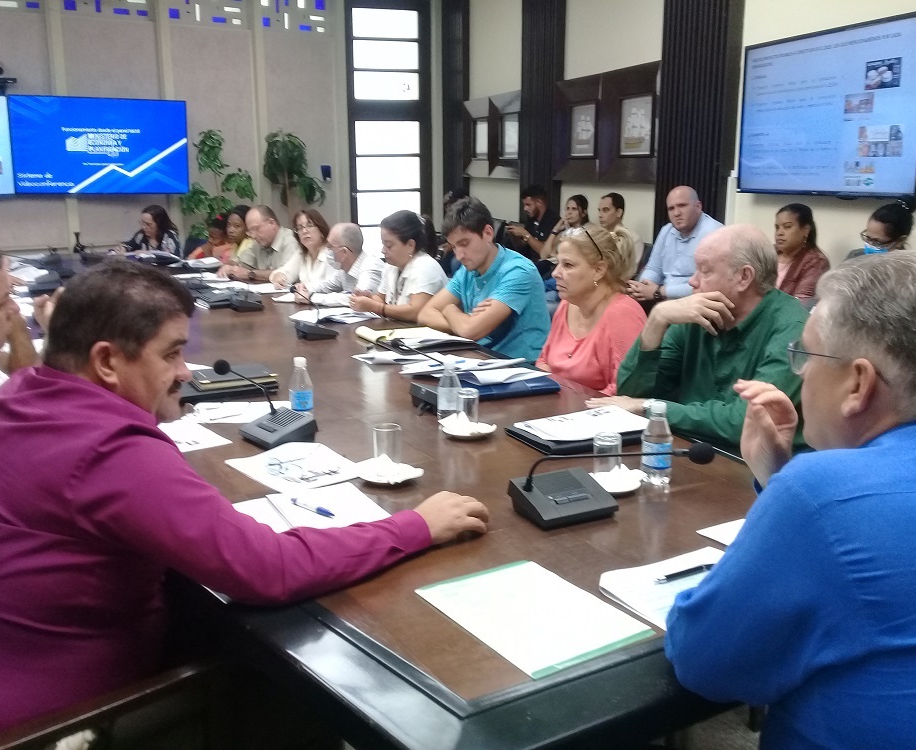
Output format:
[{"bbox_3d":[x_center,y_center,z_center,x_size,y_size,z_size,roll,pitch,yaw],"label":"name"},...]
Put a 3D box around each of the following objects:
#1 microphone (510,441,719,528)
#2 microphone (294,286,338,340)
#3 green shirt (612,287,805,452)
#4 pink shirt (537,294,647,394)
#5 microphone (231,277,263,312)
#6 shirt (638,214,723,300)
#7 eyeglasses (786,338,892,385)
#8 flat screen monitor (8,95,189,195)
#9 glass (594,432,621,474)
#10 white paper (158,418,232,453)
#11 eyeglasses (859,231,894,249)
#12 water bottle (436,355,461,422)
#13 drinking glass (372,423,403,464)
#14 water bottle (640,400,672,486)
[{"bbox_3d":[0.276,0.189,1.632,0.270,0.165,0.270,-6,14,-25],"label":"microphone"},{"bbox_3d":[-0.614,-0.255,3.610,0.170,0.175,0.340,-7,14,-27],"label":"microphone"},{"bbox_3d":[0.751,0.072,2.397,0.420,0.580,0.560,-6,14,-25],"label":"green shirt"},{"bbox_3d":[0.469,0.004,2.894,0.310,0.530,0.450,-7,14,-29],"label":"pink shirt"},{"bbox_3d":[-1.009,-0.396,4.266,0.155,0.145,0.150,11,17,41],"label":"microphone"},{"bbox_3d":[1.194,-0.557,4.600,0.400,0.620,0.520,-12,17,-41],"label":"shirt"},{"bbox_3d":[0.513,-0.020,1.127,0.140,0.050,0.145,-11,16,-39],"label":"eyeglasses"},{"bbox_3d":[-3.518,-2.245,8.800,1.600,0.910,0.060,-5,14,-19],"label":"flat screen monitor"},{"bbox_3d":[0.309,0.168,1.843,0.061,0.092,0.061,0,12,0],"label":"glass"},{"bbox_3d":[-0.711,0.150,2.193,0.216,0.004,0.279,-10,16,-36],"label":"white paper"},{"bbox_3d":[1.756,-0.567,3.730,0.140,0.045,0.140,-30,25,-22],"label":"eyeglasses"},{"bbox_3d":[-0.019,0.039,2.304,0.064,0.167,0.064,0,13,0],"label":"water bottle"},{"bbox_3d":[-0.149,0.155,1.906,0.061,0.092,0.061,0,12,0],"label":"drinking glass"},{"bbox_3d":[0.415,0.139,1.860,0.064,0.167,0.064,0,13,0],"label":"water bottle"}]

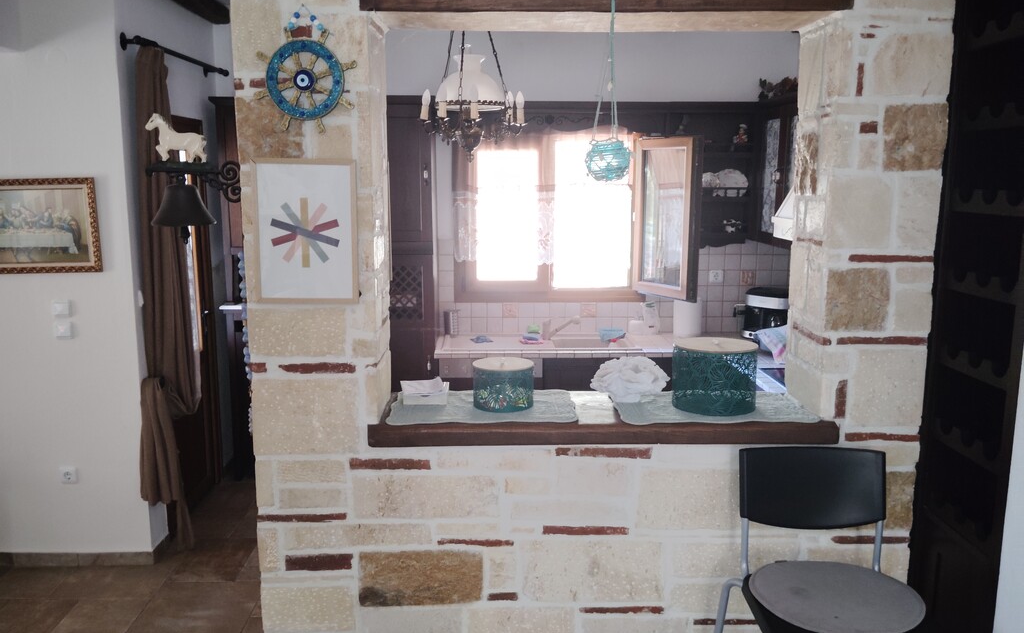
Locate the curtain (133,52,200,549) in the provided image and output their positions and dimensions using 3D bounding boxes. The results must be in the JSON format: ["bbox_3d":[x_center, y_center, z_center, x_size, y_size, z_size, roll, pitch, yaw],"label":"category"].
[{"bbox_3d":[-1.630,-0.041,4.003,0.200,2.380,0.500,0,10,0],"label":"curtain"}]

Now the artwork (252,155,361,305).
[{"bbox_3d":[-0.603,-0.247,2.429,0.304,0.424,0.020,0,10,0],"label":"artwork"}]

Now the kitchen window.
[{"bbox_3d":[0.222,-0.625,5.190,1.163,1.088,0.120,0,10,0],"label":"kitchen window"}]

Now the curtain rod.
[{"bbox_3d":[-1.690,-1.318,4.267,0.110,0.080,1.290,0,10,0],"label":"curtain rod"}]

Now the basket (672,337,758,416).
[{"bbox_3d":[0.651,0.187,2.682,0.270,0.205,0.270,0,10,0],"label":"basket"}]

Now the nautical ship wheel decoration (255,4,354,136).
[{"bbox_3d":[-0.581,-0.696,2.345,0.283,0.349,0.025,0,10,0],"label":"nautical ship wheel decoration"}]

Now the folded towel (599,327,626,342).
[{"bbox_3d":[0.621,0.111,5.125,0.173,0.088,0.130,0,10,0],"label":"folded towel"}]

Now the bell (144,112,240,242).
[{"bbox_3d":[-0.953,-0.422,2.515,0.321,0.389,0.180,0,10,0],"label":"bell"}]

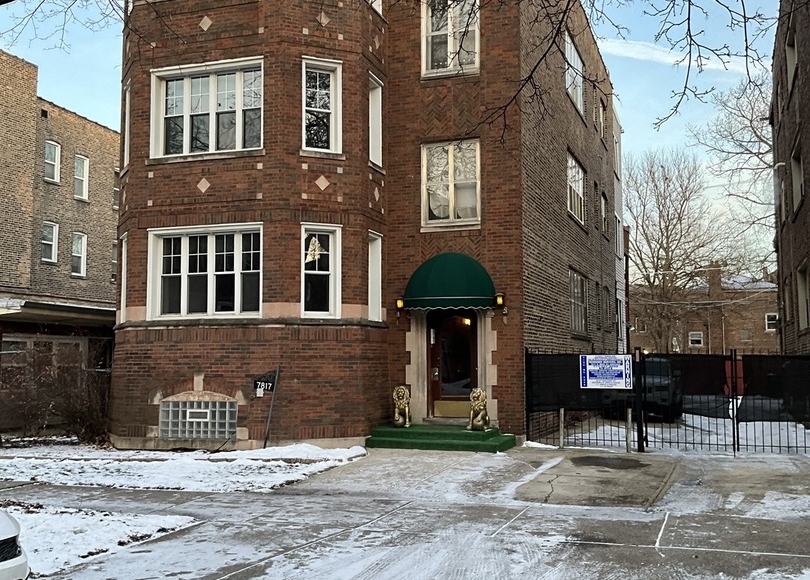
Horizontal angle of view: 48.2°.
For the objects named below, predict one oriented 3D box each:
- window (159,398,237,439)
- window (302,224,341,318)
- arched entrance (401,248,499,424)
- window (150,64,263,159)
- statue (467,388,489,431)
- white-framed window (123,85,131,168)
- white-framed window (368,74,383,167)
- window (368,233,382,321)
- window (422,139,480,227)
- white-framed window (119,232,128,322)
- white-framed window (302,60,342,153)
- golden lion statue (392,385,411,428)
[{"bbox_3d":[-3.688,2.320,16.213,1.580,0.660,0.110,-2,-5,19],"label":"window"},{"bbox_3d":[-1.537,-0.320,16.468,0.783,1.695,0.198,2,-5,-26],"label":"window"},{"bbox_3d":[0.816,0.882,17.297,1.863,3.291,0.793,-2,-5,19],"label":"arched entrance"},{"bbox_3d":[-3.686,-3.363,16.893,2.389,1.715,0.198,-2,-5,19],"label":"window"},{"bbox_3d":[1.374,2.198,16.792,0.337,0.763,0.446,-3,-5,31],"label":"statue"},{"bbox_3d":[-5.376,-3.214,17.716,0.160,1.683,0.763,2,-5,-25],"label":"white-framed window"},{"bbox_3d":[-0.603,-3.254,17.469,0.160,1.683,0.769,-2,-5,18],"label":"white-framed window"},{"bbox_3d":[-0.604,-0.246,17.173,0.160,1.681,0.767,-2,-5,18],"label":"window"},{"bbox_3d":[0.900,-2.045,17.533,1.190,1.647,0.140,-2,-5,19],"label":"window"},{"bbox_3d":[-5.488,-0.203,17.809,0.198,1.695,0.783,2,-5,-26],"label":"white-framed window"},{"bbox_3d":[-1.508,-3.339,16.429,0.758,1.683,0.160,2,-5,-25],"label":"white-framed window"},{"bbox_3d":[-0.045,2.246,17.357,0.337,0.763,0.446,-1,-5,7],"label":"golden lion statue"}]

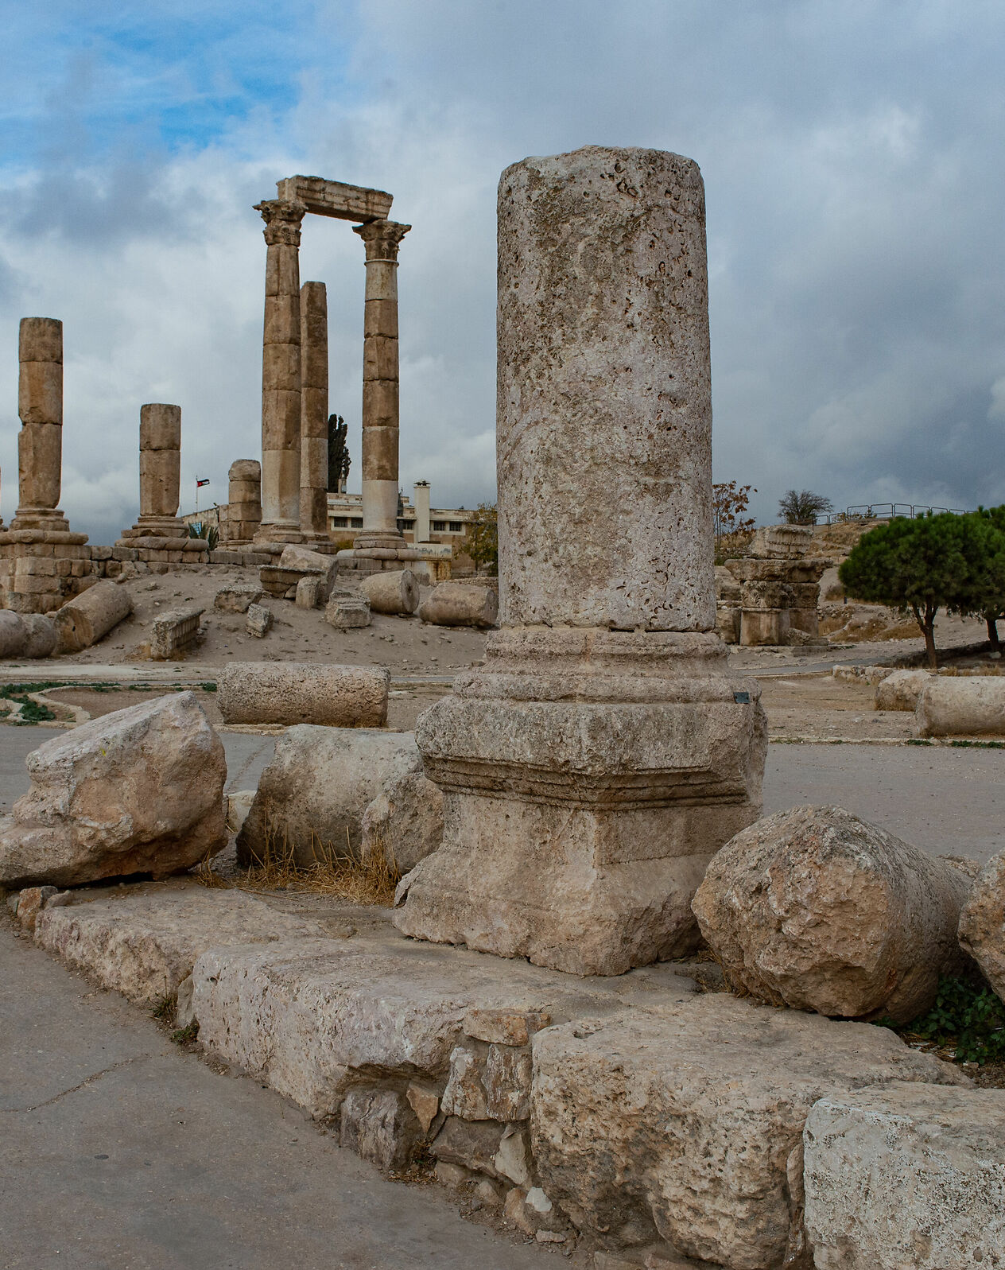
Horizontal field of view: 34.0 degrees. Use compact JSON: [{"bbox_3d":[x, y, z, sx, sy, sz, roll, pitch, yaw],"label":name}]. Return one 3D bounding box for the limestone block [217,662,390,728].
[{"bbox_3d":[-2.724,0.826,22.496,2.320,0.860,0.860,0,1,0],"label":"limestone block"}]

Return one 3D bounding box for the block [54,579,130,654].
[{"bbox_3d":[-10.204,-0.498,41.050,1.200,1.200,1.600,0,29,34],"label":"block"}]

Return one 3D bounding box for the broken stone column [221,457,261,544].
[{"bbox_3d":[-9.000,-4.590,56.500,1.300,2.950,1.250,0,-1,0],"label":"broken stone column"}]

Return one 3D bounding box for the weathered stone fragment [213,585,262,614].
[{"bbox_3d":[-7.038,-0.934,43.800,1.150,0.600,0.750,6,16,14],"label":"weathered stone fragment"}]

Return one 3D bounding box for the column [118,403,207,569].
[{"bbox_3d":[-9.999,-4.374,48.200,2.500,4.850,2.500,0,0,0],"label":"column"}]

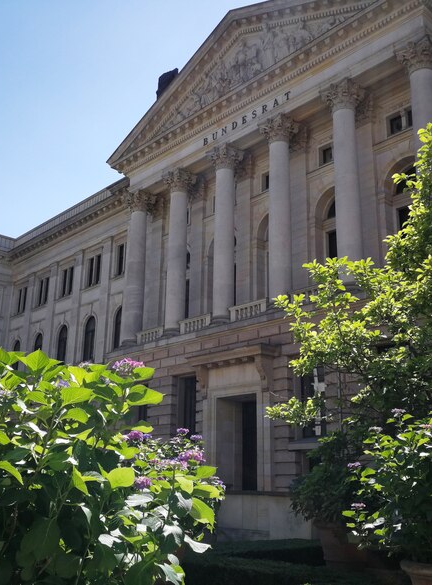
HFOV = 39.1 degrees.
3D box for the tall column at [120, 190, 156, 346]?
[{"bbox_3d":[-4.393,-1.279,32.780,1.116,8.766,1.116,16,-23,-41],"label":"tall column"}]

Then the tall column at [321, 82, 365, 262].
[{"bbox_3d":[5.023,-4.021,23.217,1.116,8.766,1.116,16,-23,-41],"label":"tall column"}]

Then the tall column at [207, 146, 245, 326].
[{"bbox_3d":[0.401,-2.755,29.626,1.278,8.892,1.278,16,-23,-41],"label":"tall column"}]

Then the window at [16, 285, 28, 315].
[{"bbox_3d":[-16.205,0.764,50.684,0.288,2.088,1.440,16,-23,-41],"label":"window"}]

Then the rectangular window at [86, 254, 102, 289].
[{"bbox_3d":[-7.921,-1.406,39.759,0.250,2.084,1.334,16,-23,-41],"label":"rectangular window"}]

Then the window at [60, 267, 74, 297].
[{"bbox_3d":[-11.164,-0.722,45.529,0.288,2.142,1.440,16,-23,-41],"label":"window"}]

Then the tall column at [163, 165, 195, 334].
[{"bbox_3d":[-2.064,-2.024,32.145,1.278,8.892,1.278,16,-23,-41],"label":"tall column"}]

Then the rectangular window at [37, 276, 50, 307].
[{"bbox_3d":[-13.642,0.013,48.061,0.288,2.106,1.440,16,-23,-41],"label":"rectangular window"}]

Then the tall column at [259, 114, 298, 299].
[{"bbox_3d":[2.866,-3.485,27.106,1.278,8.892,1.278,16,-23,-41],"label":"tall column"}]

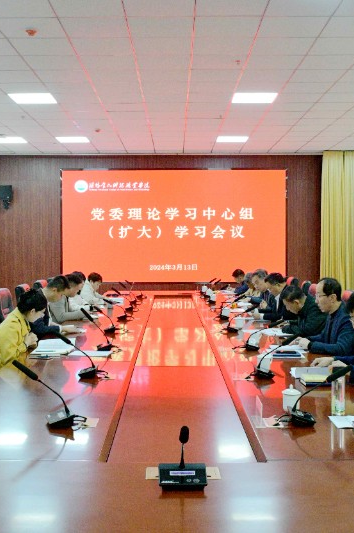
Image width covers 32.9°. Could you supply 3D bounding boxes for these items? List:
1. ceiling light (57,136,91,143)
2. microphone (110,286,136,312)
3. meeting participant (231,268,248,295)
[{"bbox_3d":[-1.962,-2.387,11.323,0.590,0.050,0.580,0,2,0],"label":"ceiling light"},{"bbox_3d":[-0.656,0.406,7.377,0.260,0.290,0.140,0,2,-6],"label":"microphone"},{"bbox_3d":[1.141,0.610,8.932,0.750,1.200,0.520,0,2,0],"label":"meeting participant"}]

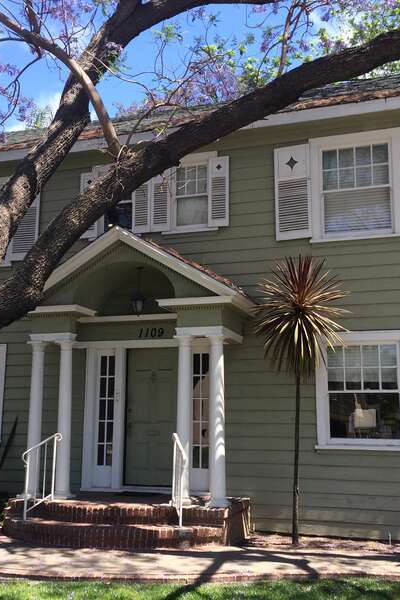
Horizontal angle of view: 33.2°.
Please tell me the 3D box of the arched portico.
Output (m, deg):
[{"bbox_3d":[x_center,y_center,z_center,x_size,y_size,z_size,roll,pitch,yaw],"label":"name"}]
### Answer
[{"bbox_3d":[-0.893,0.910,9.337,3.148,3.601,1.263,-3,-10,19],"label":"arched portico"}]

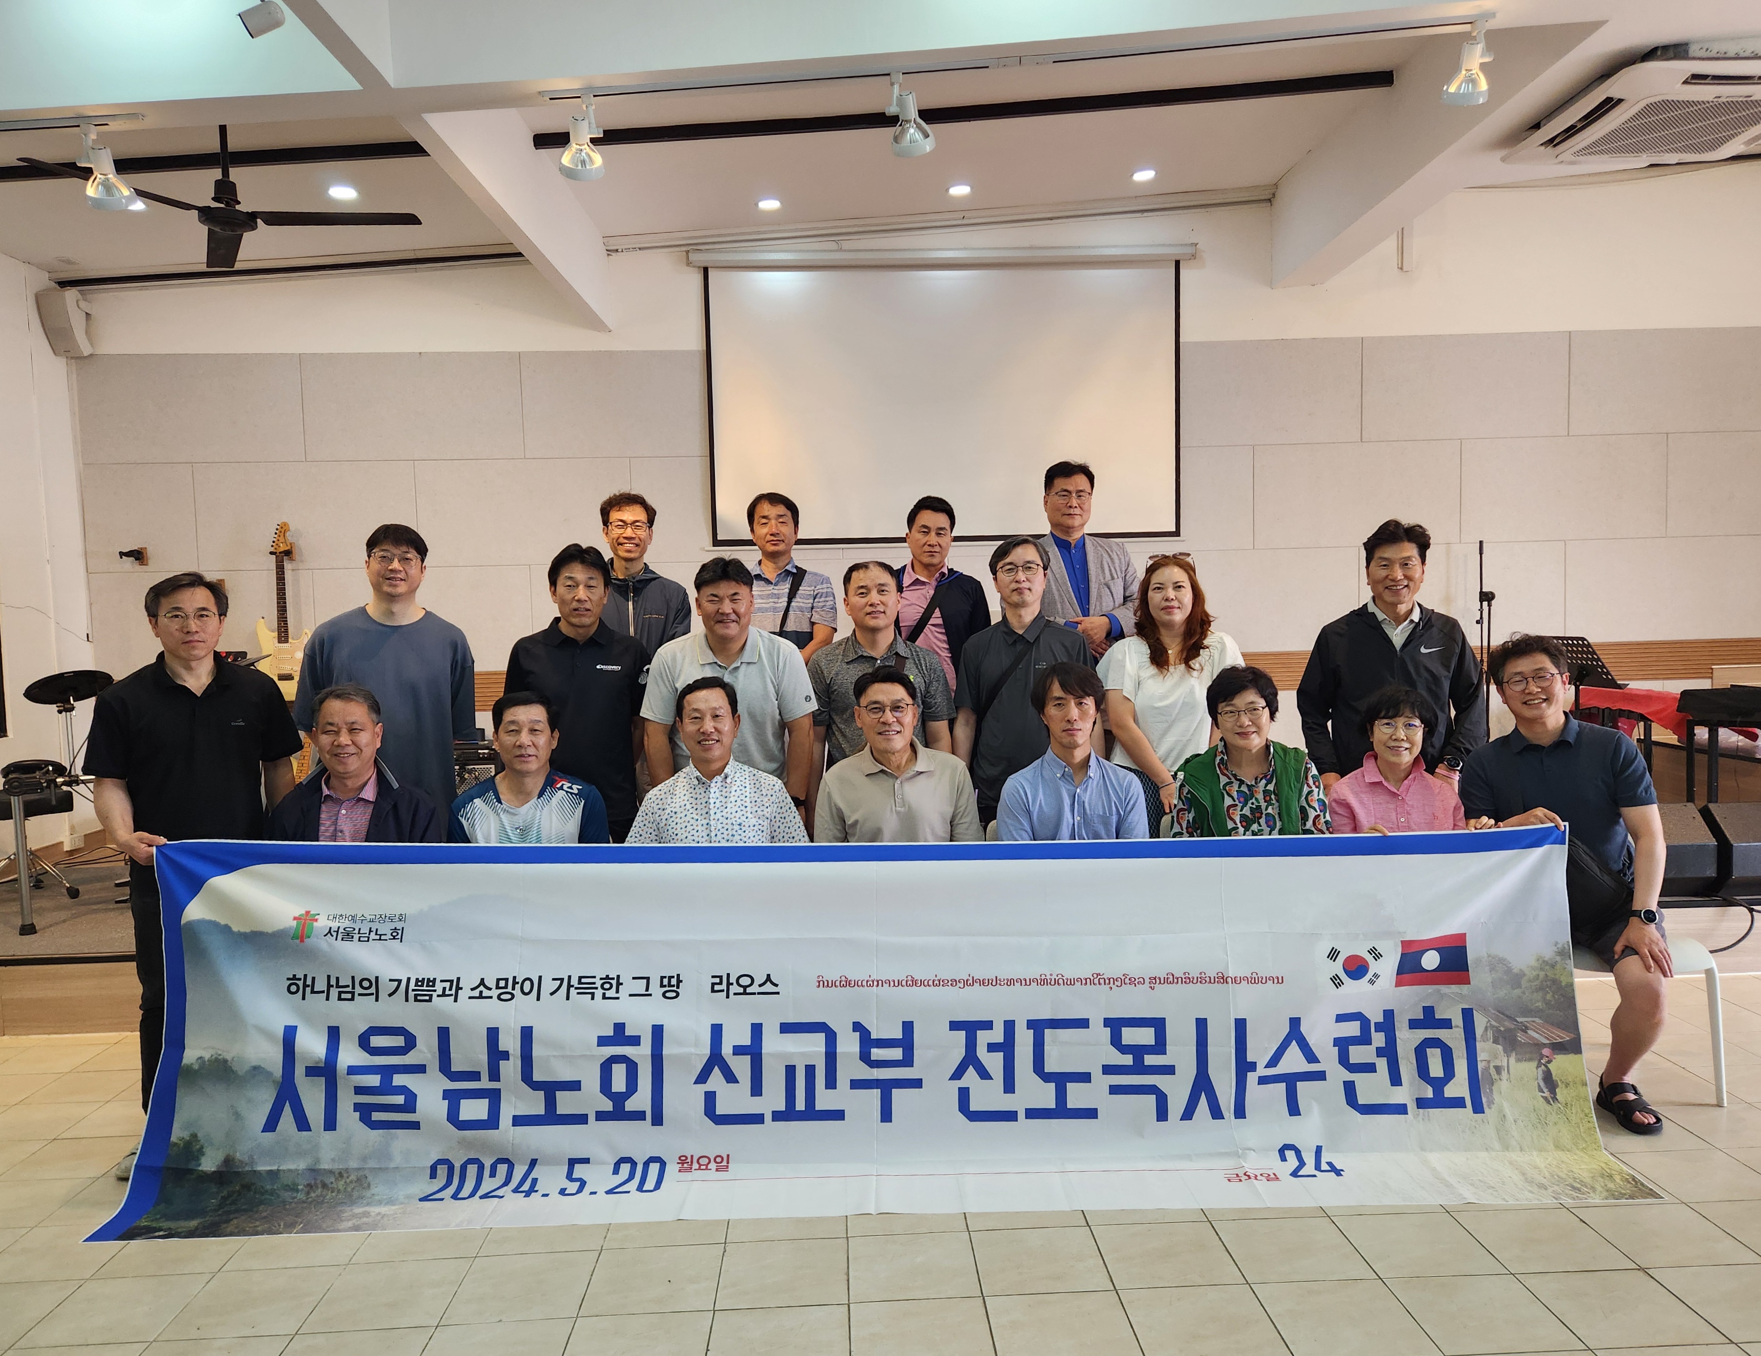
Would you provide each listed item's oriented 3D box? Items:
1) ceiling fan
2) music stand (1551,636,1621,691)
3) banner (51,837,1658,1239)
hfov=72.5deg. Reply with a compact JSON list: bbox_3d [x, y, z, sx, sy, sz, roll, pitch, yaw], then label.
[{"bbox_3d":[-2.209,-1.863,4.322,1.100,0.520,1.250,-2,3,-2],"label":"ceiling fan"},{"bbox_3d":[3.411,0.294,5.926,0.420,0.993,0.480,-2,3,-2],"label":"music stand"},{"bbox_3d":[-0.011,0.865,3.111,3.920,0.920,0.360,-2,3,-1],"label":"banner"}]

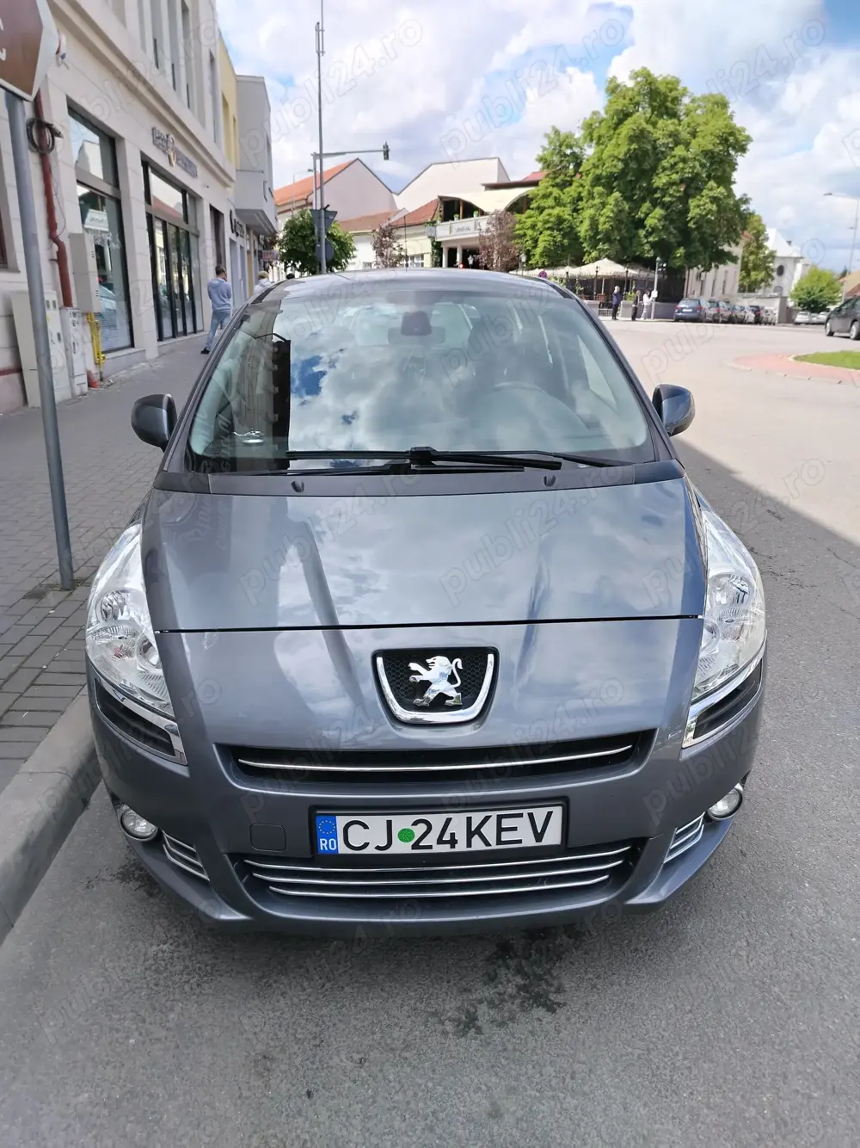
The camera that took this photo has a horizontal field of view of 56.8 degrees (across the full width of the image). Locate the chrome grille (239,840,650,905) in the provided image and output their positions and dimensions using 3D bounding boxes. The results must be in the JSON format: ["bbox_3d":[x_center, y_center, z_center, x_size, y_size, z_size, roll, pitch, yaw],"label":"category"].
[{"bbox_3d":[0.028,0.674,1.791,0.906,0.080,0.085,-2,19,-3],"label":"chrome grille"}]

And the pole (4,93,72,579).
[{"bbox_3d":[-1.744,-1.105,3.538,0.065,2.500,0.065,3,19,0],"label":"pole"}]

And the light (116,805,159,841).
[{"bbox_3d":[-0.707,0.598,1.927,0.095,0.085,0.060,4,20,12],"label":"light"}]

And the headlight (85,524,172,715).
[{"bbox_3d":[-0.709,0.100,1.941,0.250,0.290,0.480,-4,21,-9],"label":"headlight"}]

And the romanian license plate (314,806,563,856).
[{"bbox_3d":[0.021,0.547,1.684,0.520,0.110,0.015,-2,20,-1],"label":"romanian license plate"}]

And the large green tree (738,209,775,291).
[{"bbox_3d":[31.289,-29.645,76.410,3.787,9.638,3.787,9,21,20],"label":"large green tree"}]

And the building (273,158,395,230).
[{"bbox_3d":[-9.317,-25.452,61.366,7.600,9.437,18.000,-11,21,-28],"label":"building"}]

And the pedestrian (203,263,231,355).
[{"bbox_3d":[-4.453,-5.511,16.716,0.520,1.730,0.550,2,19,2],"label":"pedestrian"}]

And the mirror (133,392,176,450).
[{"bbox_3d":[-0.980,-0.560,2.913,0.190,0.185,0.130,-2,20,-2],"label":"mirror"}]

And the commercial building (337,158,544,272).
[{"bbox_3d":[1.124,-23.994,57.000,14.000,10.000,11.000,19,27,39],"label":"commercial building"}]

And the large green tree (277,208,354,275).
[{"bbox_3d":[-5.183,-14.178,36.371,3.500,4.700,3.500,0,19,0],"label":"large green tree"}]

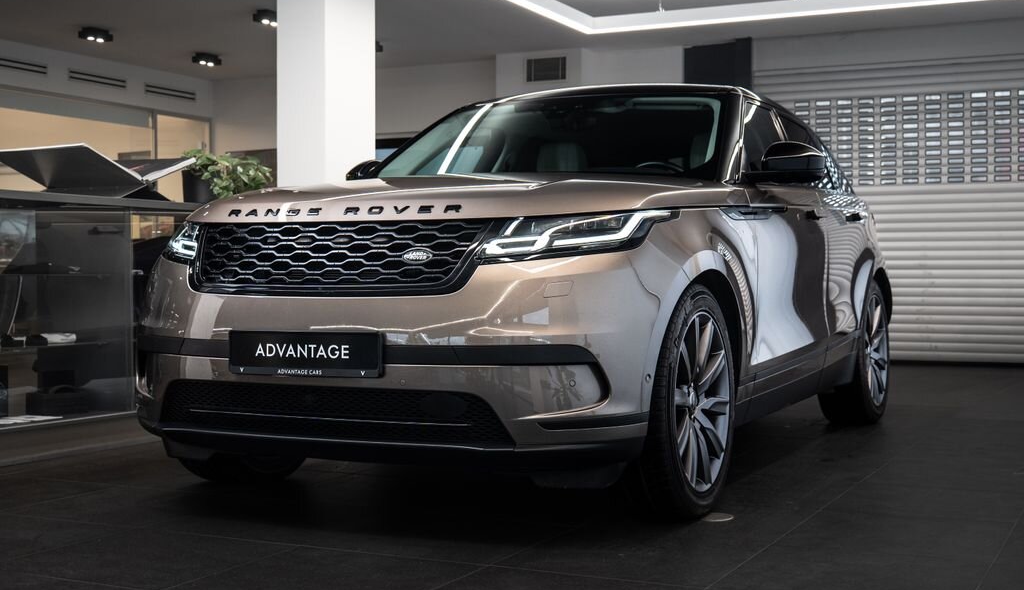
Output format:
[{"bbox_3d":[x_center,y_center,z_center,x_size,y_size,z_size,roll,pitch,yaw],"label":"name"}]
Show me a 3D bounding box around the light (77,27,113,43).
[{"bbox_3d":[-3.779,-2.362,11.624,0.140,0.100,0.270,0,1,27],"label":"light"}]

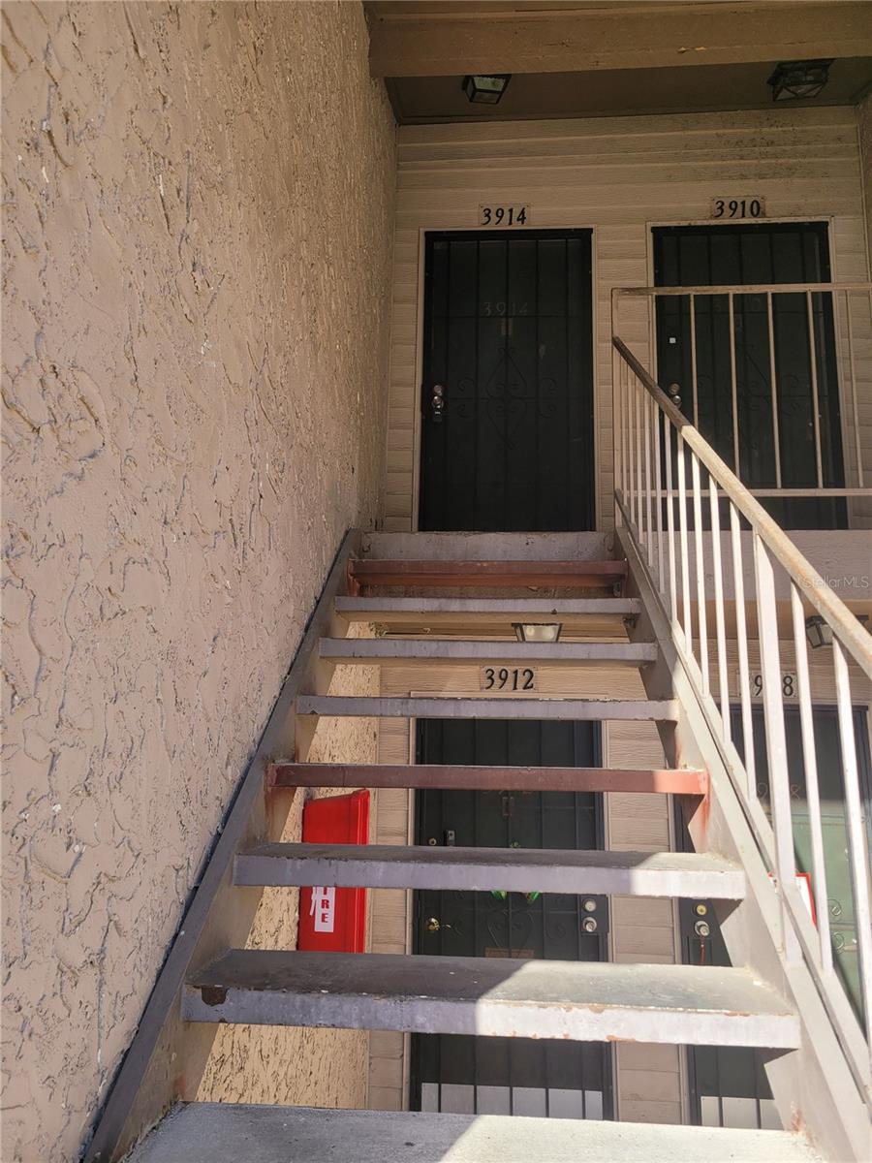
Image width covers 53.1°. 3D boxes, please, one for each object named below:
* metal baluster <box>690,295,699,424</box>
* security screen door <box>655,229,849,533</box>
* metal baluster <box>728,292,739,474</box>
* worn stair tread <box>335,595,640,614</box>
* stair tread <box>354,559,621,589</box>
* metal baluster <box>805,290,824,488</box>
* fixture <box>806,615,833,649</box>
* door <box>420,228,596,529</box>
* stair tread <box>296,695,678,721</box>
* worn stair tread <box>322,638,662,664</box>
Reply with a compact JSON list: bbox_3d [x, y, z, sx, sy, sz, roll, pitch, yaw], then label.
[{"bbox_3d":[1.055,-0.776,3.550,0.016,0.838,0.016,0,-10,4],"label":"metal baluster"},{"bbox_3d":[1.680,-0.992,4.695,0.958,2.017,0.060,0,-10,4],"label":"security screen door"},{"bbox_3d":[1.209,-0.776,3.538,0.016,0.838,0.016,0,-10,4],"label":"metal baluster"},{"bbox_3d":[0.175,0.105,3.039,1.010,0.053,0.270,0,-11,3],"label":"worn stair tread"},{"bbox_3d":[0.195,-0.024,3.326,1.001,0.051,0.274,0,-10,4],"label":"stair tread"},{"bbox_3d":[1.527,-0.779,3.514,0.019,0.826,0.019,0,-11,3],"label":"metal baluster"},{"bbox_3d":[1.745,0.223,3.806,0.220,0.120,0.220,-2,-11,14],"label":"fixture"},{"bbox_3d":[0.393,-0.988,4.784,0.945,2.030,0.055,0,-11,3],"label":"door"},{"bbox_3d":[0.141,0.355,2.441,1.001,0.051,0.274,0,-10,4],"label":"stair tread"},{"bbox_3d":[0.158,0.232,2.752,1.010,0.053,0.270,0,-11,3],"label":"worn stair tread"}]

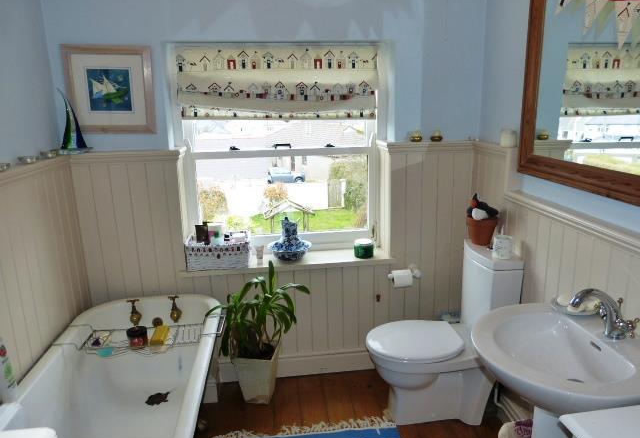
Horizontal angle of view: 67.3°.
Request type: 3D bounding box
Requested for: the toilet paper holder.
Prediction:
[{"bbox_3d":[0.448,0.297,2.628,0.183,0.055,0.115,-3,14,-6],"label":"toilet paper holder"}]

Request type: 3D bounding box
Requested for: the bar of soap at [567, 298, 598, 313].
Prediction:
[{"bbox_3d":[0.853,0.281,1.554,0.095,0.032,0.060,1,14,11],"label":"bar of soap"}]

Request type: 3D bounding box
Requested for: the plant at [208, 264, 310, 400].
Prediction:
[{"bbox_3d":[-0.307,0.589,2.462,0.504,0.767,0.426,-7,15,-22],"label":"plant"}]

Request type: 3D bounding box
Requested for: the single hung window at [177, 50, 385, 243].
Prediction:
[{"bbox_3d":[-0.198,-0.353,2.678,1.101,1.147,0.120,-3,14,-6],"label":"single hung window"}]

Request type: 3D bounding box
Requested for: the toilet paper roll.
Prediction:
[{"bbox_3d":[0.450,0.328,2.592,0.101,0.100,0.100,-3,14,-6],"label":"toilet paper roll"}]

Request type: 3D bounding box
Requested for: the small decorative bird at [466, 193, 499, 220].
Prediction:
[{"bbox_3d":[0.766,-0.057,2.256,0.135,0.120,0.080,-9,16,-28],"label":"small decorative bird"}]

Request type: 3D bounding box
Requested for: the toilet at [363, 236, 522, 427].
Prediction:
[{"bbox_3d":[0.554,0.560,2.315,0.659,0.853,0.375,-3,14,-6],"label":"toilet"}]

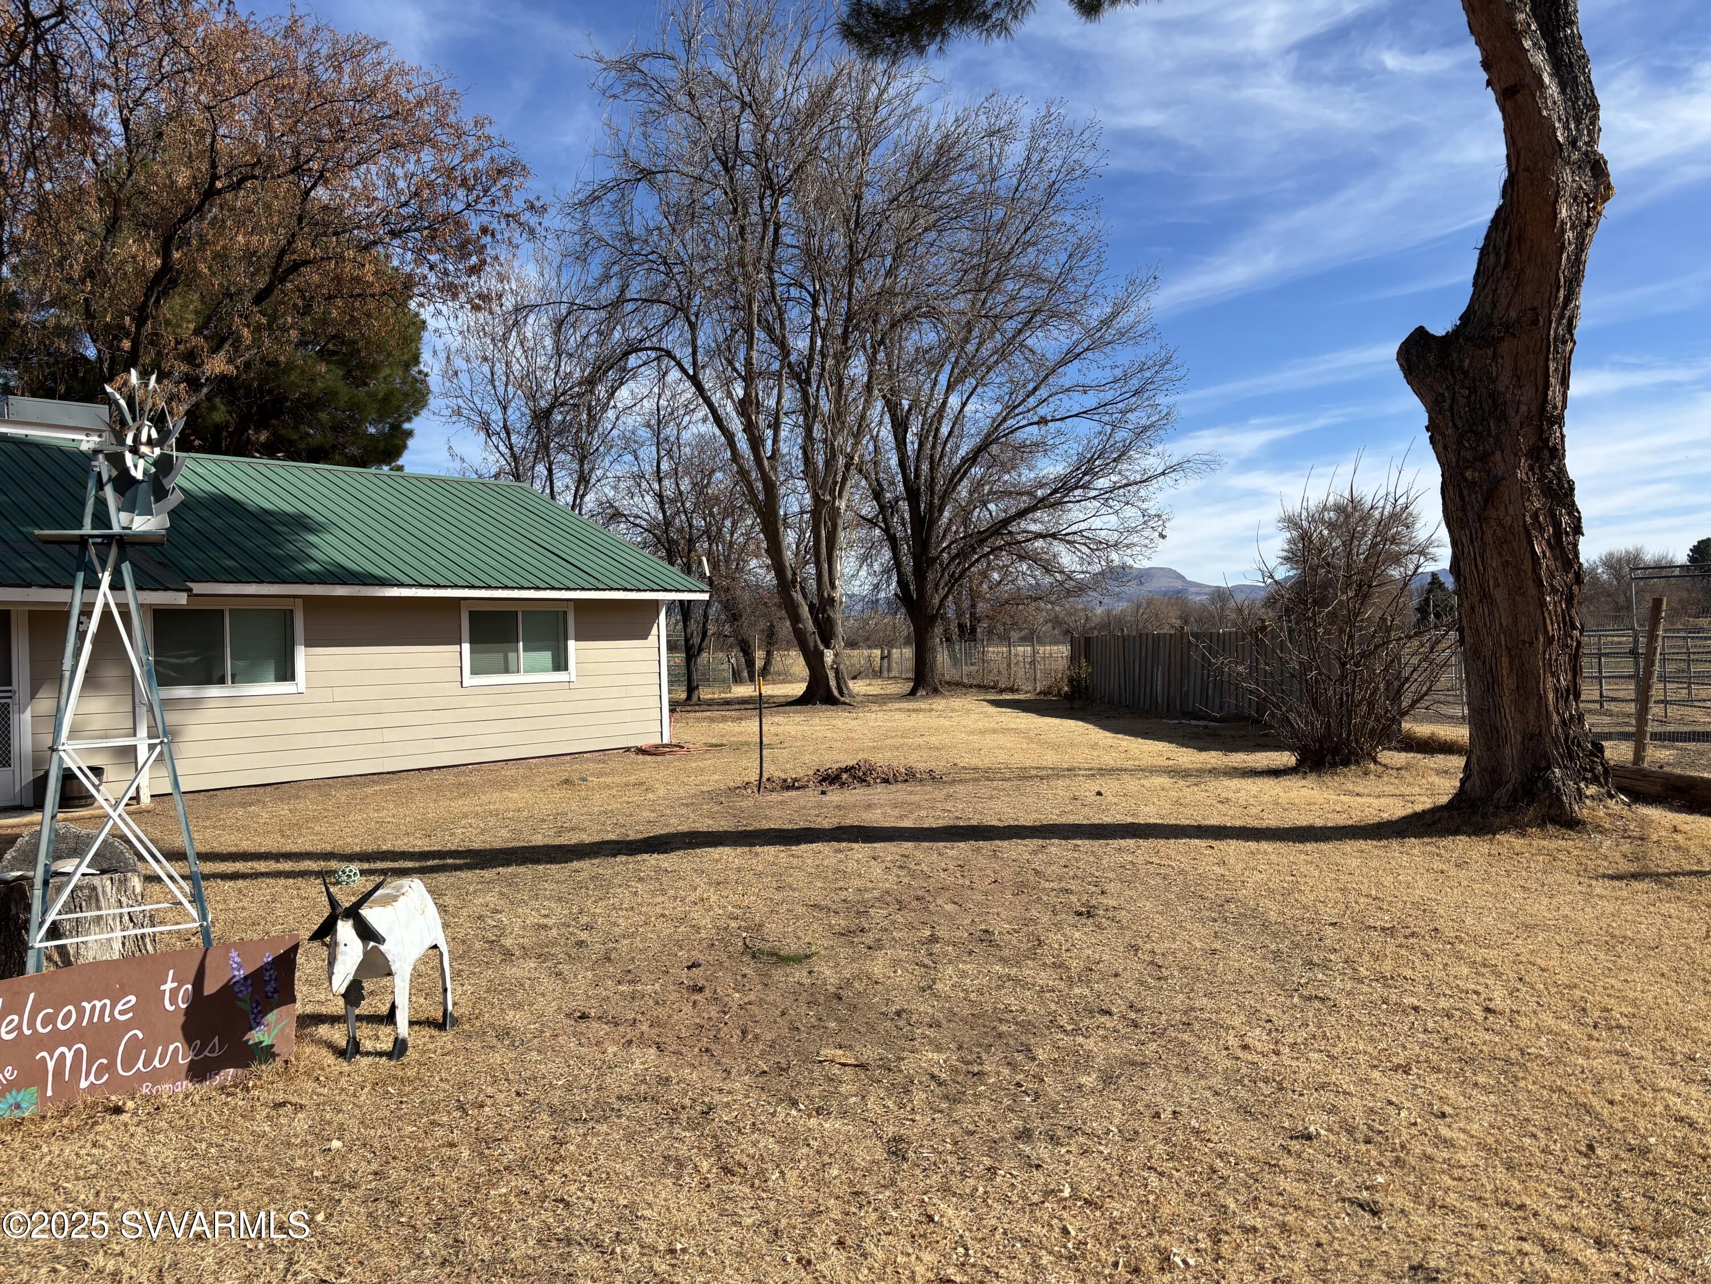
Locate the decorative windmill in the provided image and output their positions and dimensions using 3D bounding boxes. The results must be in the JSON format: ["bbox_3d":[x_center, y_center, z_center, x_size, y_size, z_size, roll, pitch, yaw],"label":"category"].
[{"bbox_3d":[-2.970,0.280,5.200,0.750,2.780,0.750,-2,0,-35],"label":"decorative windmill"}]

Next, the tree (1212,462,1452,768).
[{"bbox_3d":[5.740,-0.270,15.300,2.850,3.500,2.800,-2,0,0],"label":"tree"}]

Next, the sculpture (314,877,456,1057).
[{"bbox_3d":[-1.880,1.240,5.120,0.310,0.770,0.740,-2,0,10],"label":"sculpture"}]

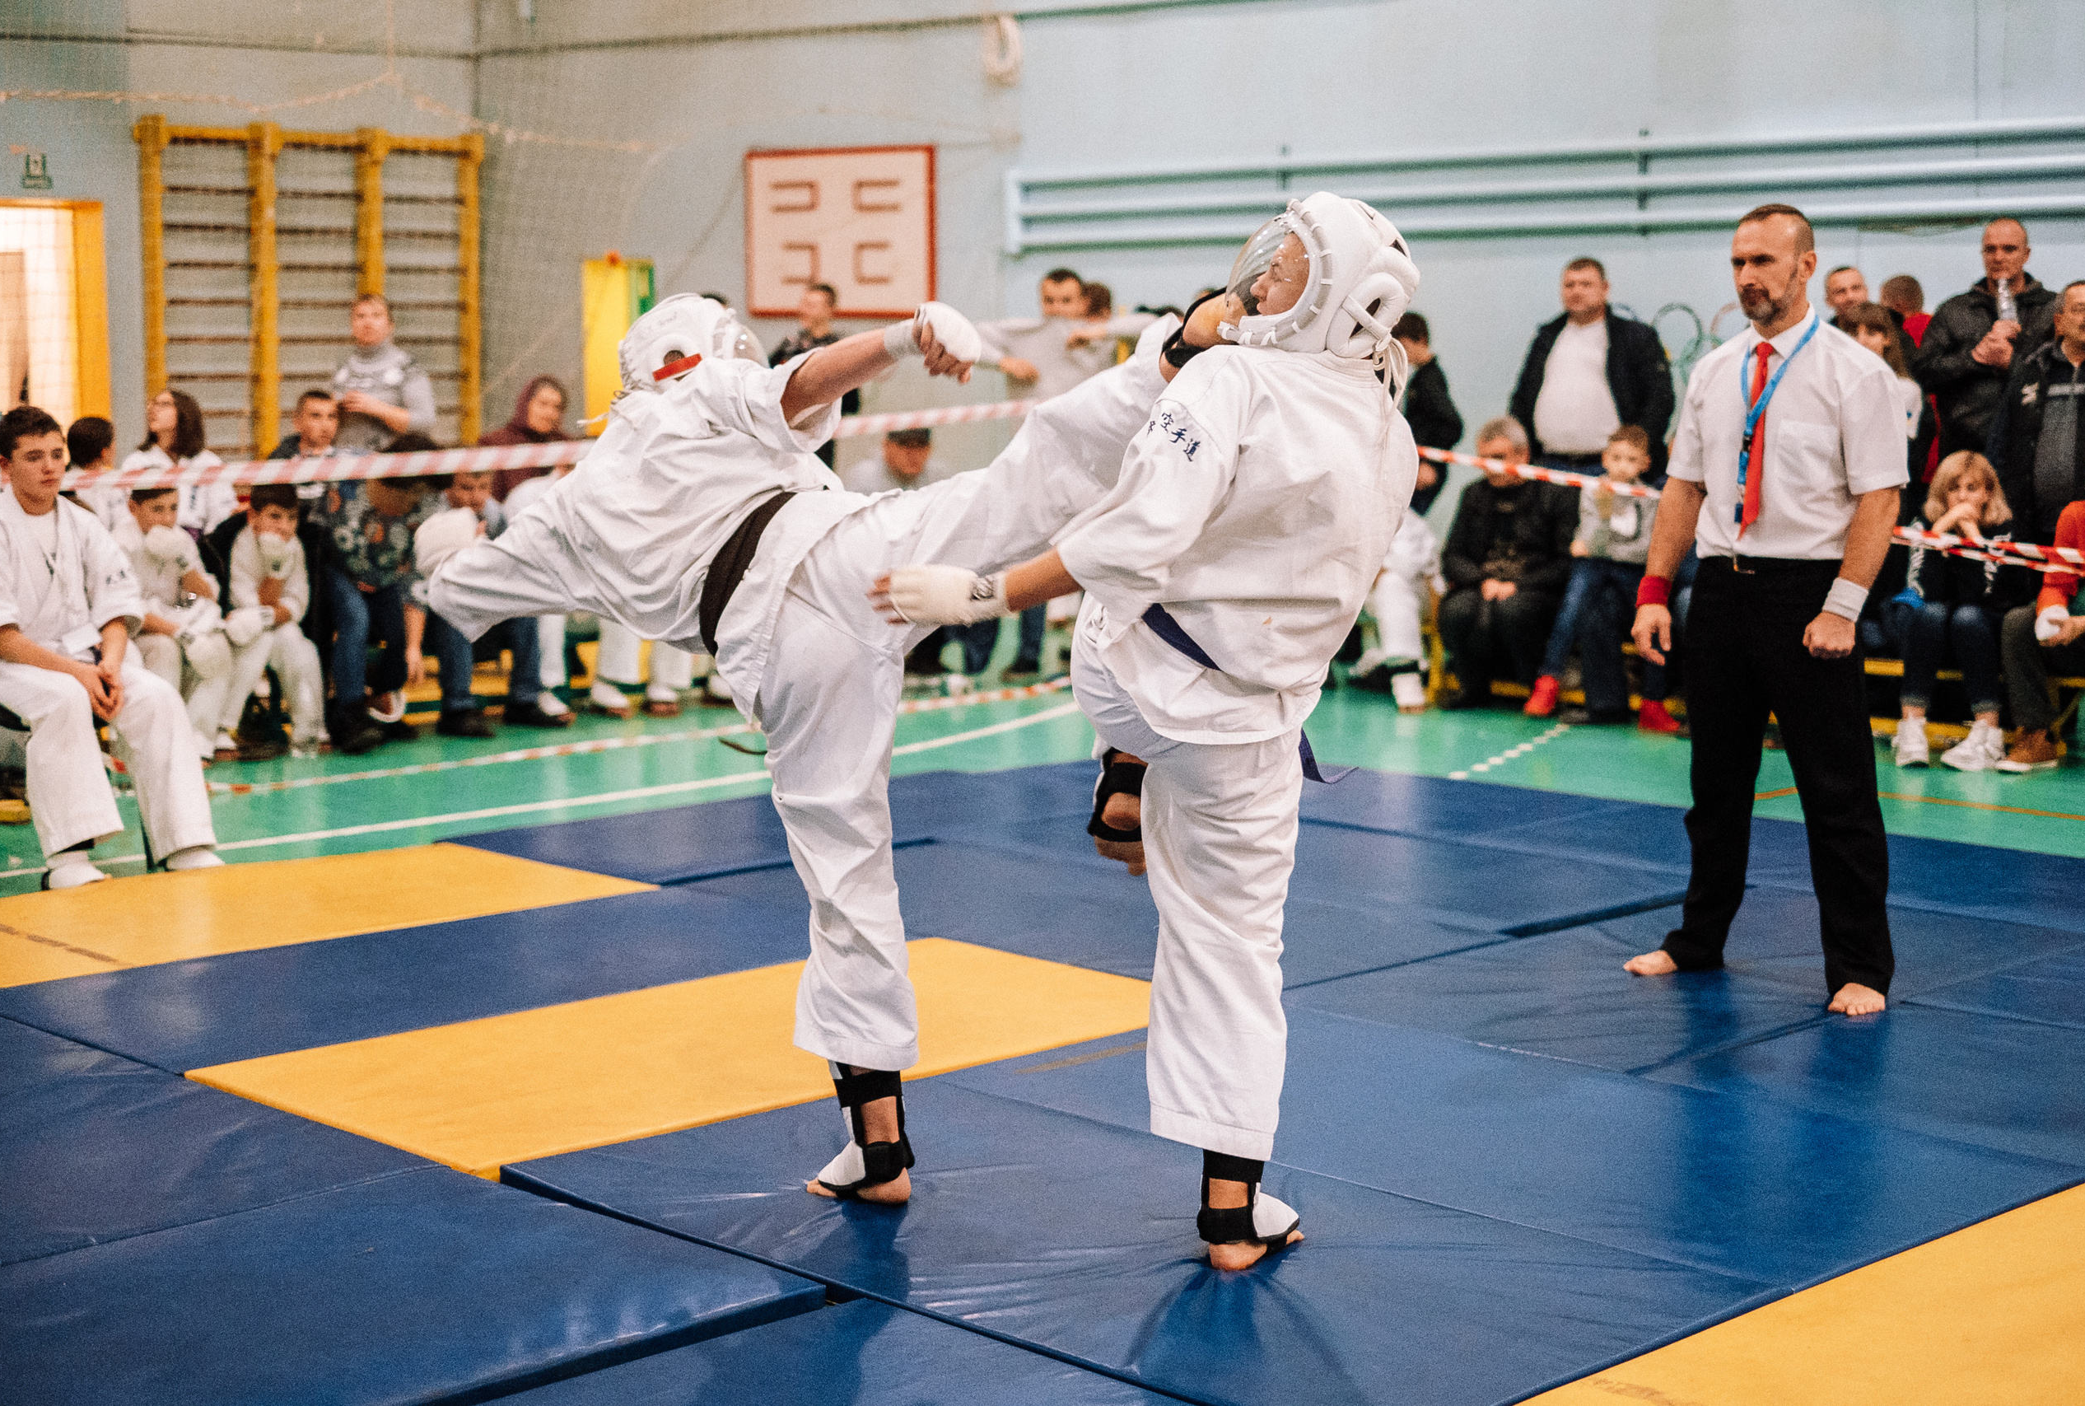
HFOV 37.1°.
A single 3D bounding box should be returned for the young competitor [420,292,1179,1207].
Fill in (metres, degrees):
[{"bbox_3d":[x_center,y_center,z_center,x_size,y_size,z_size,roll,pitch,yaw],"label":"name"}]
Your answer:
[{"bbox_3d":[-0.376,0.078,5.132,1.320,1.520,0.620,1,7,14],"label":"young competitor"}]

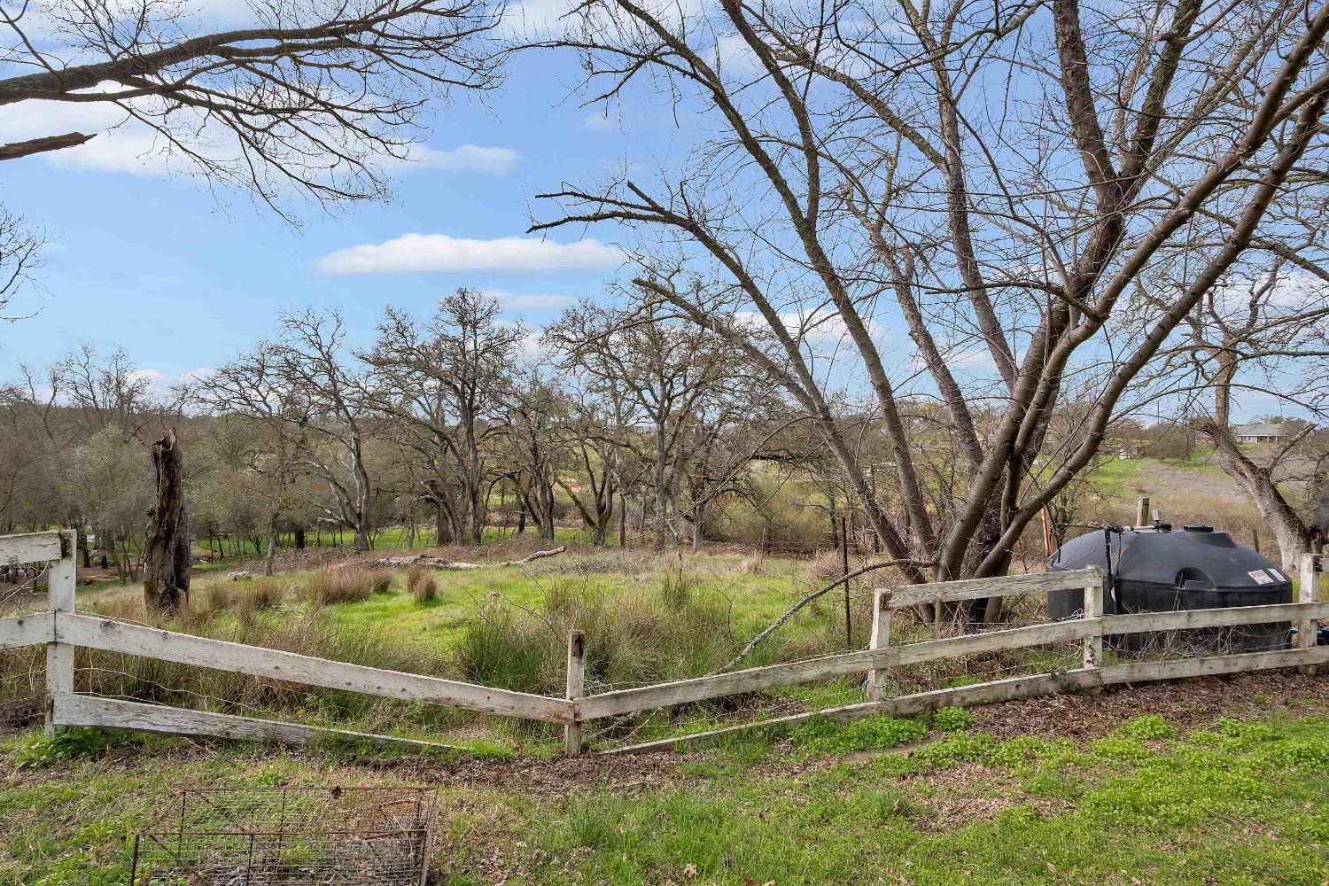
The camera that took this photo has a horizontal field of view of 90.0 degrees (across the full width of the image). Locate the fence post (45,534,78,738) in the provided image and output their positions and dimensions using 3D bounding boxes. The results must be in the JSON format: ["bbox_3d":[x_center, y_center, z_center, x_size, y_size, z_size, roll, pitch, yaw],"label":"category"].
[{"bbox_3d":[-2.930,0.926,3.220,0.095,1.030,0.095,0,0,-30],"label":"fence post"}]

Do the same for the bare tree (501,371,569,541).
[{"bbox_3d":[-6.250,0.570,32.000,3.200,8.450,3.300,0,0,0],"label":"bare tree"}]

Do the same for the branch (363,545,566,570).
[{"bbox_3d":[-5.550,3.170,18.500,5.700,0.650,1.000,0,0,0],"label":"branch"}]

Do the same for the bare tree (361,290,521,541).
[{"bbox_3d":[-9.900,-1.170,30.000,7.100,11.600,6.600,0,0,0],"label":"bare tree"}]

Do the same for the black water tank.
[{"bbox_3d":[5.800,1.580,7.780,2.250,1.280,2.250,0,0,37],"label":"black water tank"}]

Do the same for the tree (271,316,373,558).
[{"bbox_3d":[-13.800,-0.500,27.000,4.300,9.850,4.300,0,0,0],"label":"tree"}]

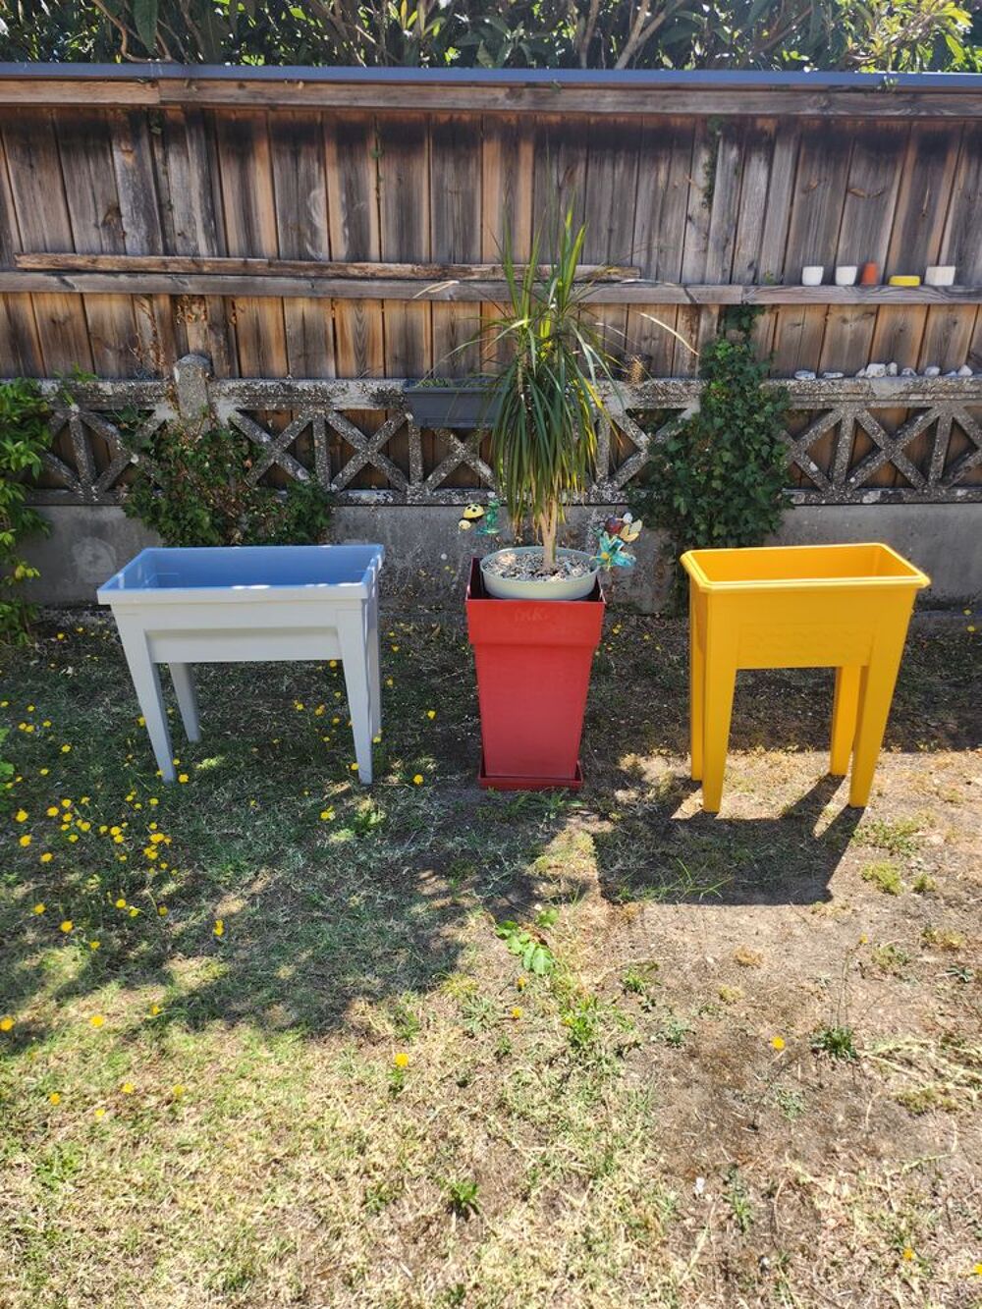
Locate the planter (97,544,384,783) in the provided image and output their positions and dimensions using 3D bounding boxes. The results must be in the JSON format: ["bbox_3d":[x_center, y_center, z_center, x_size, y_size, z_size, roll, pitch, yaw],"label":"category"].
[{"bbox_3d":[-0.704,0.045,2.812,0.749,0.670,0.364,0,25,1],"label":"planter"}]

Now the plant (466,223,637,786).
[{"bbox_3d":[0.155,-0.384,2.642,0.460,1.630,0.440,1,25,0],"label":"plant"}]

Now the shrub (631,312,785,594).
[{"bbox_3d":[0.875,-0.735,3.732,0.640,1.330,0.350,1,25,0],"label":"shrub"}]

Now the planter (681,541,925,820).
[{"bbox_3d":[0.871,0.092,2.671,0.589,0.750,0.306,-2,25,2],"label":"planter"}]

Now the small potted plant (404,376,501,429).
[{"bbox_3d":[-0.121,-1.015,3.652,0.420,0.170,0.200,1,25,0],"label":"small potted plant"}]

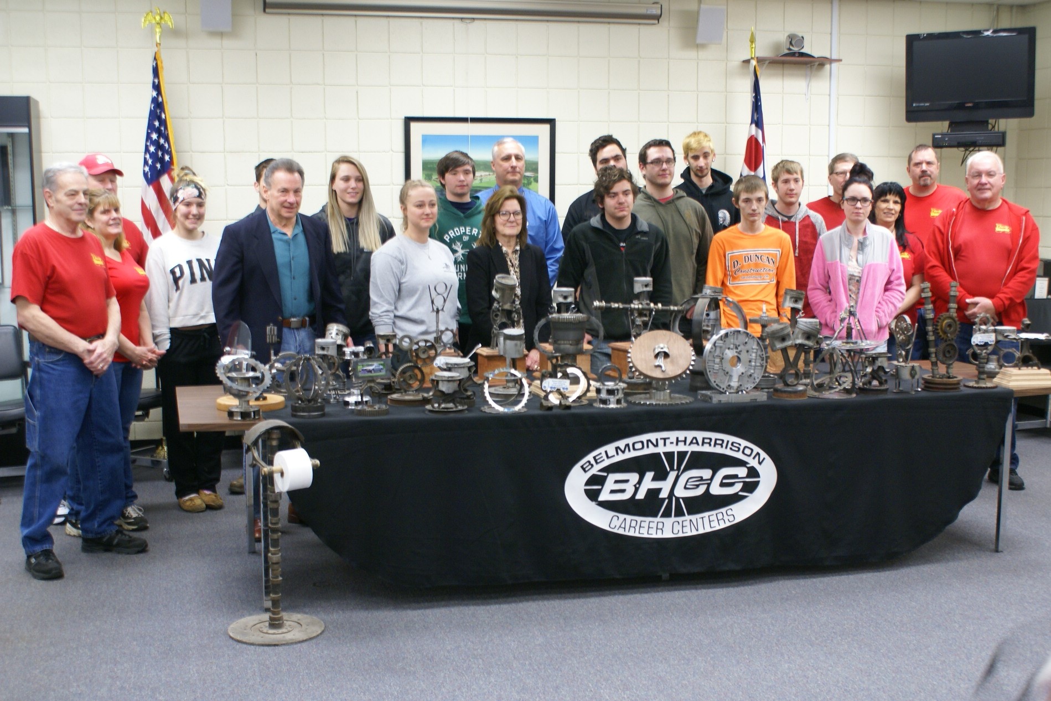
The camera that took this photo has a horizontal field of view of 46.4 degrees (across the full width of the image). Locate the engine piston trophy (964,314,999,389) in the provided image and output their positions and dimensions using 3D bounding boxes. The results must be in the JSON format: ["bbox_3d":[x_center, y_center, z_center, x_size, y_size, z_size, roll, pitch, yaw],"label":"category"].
[{"bbox_3d":[1.994,-0.007,5.340,0.155,0.322,0.150,-2,7,-12],"label":"engine piston trophy"}]

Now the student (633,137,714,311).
[{"bbox_3d":[0.830,-0.226,6.900,0.520,1.890,0.320,0,8,-3],"label":"student"}]

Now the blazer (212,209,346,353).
[{"bbox_3d":[-1.149,-0.295,5.720,0.560,0.730,0.330,-3,9,-24],"label":"blazer"}]

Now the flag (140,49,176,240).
[{"bbox_3d":[-2.105,-0.991,7.154,0.310,1.500,0.220,-2,8,-13],"label":"flag"}]

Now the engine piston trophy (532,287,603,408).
[{"bbox_3d":[0.178,-0.030,5.144,0.295,0.458,0.230,-1,7,-8],"label":"engine piston trophy"}]

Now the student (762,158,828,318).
[{"bbox_3d":[1.420,-0.152,6.660,0.500,1.745,0.310,-1,7,-8],"label":"student"}]

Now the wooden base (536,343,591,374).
[{"bbox_3d":[0.178,0.050,5.596,0.235,0.150,0.205,-2,7,-14],"label":"wooden base"}]

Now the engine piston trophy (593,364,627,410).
[{"bbox_3d":[0.344,0.140,4.961,0.137,0.168,0.130,-1,7,-6],"label":"engine piston trophy"}]

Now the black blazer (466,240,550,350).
[{"bbox_3d":[-0.082,-0.228,5.960,0.430,0.620,0.280,-2,8,-12],"label":"black blazer"}]

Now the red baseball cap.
[{"bbox_3d":[-2.101,-0.912,6.050,0.265,0.135,0.180,5,9,33],"label":"red baseball cap"}]

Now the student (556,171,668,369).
[{"bbox_3d":[0.442,-0.046,6.108,0.550,1.714,0.320,-2,8,-10],"label":"student"}]

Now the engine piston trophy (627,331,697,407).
[{"bbox_3d":[0.579,0.069,5.219,0.290,0.285,0.280,0,8,-2],"label":"engine piston trophy"}]

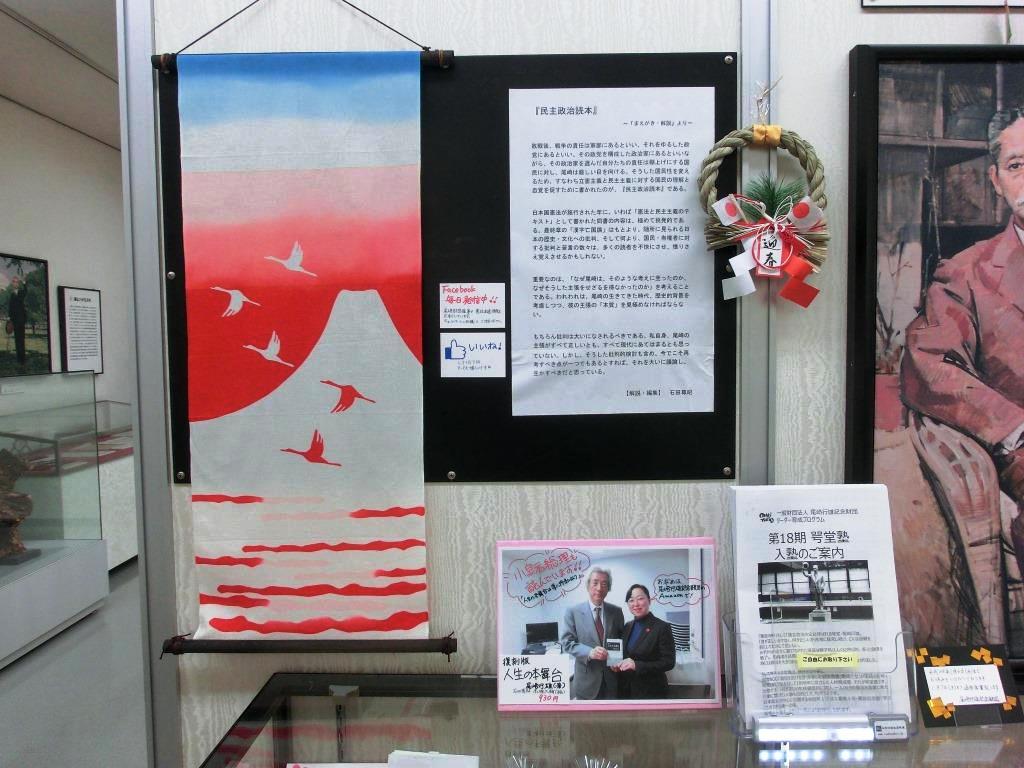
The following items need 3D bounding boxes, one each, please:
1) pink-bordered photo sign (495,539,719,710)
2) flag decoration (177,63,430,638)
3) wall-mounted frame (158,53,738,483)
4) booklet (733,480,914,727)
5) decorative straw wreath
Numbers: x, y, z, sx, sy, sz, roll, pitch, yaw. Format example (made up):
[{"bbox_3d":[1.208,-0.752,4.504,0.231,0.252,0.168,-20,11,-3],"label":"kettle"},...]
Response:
[{"bbox_3d":[0.131,0.326,0.970,0.302,0.222,0.010,0,-9,-3],"label":"pink-bordered photo sign"},{"bbox_3d":[-0.300,-0.046,1.029,0.347,0.850,0.020,-1,3,1],"label":"flag decoration"},{"bbox_3d":[-0.091,-0.164,1.031,0.832,0.618,0.015,-1,3,1],"label":"wall-mounted frame"},{"bbox_3d":[0.397,0.284,0.924,0.212,0.297,0.020,0,-8,-4],"label":"booklet"},{"bbox_3d":[0.350,-0.235,0.992,0.182,0.252,0.060,-1,3,1],"label":"decorative straw wreath"}]

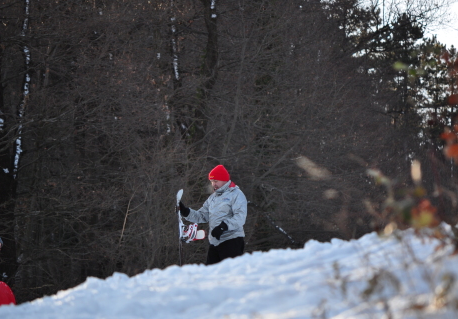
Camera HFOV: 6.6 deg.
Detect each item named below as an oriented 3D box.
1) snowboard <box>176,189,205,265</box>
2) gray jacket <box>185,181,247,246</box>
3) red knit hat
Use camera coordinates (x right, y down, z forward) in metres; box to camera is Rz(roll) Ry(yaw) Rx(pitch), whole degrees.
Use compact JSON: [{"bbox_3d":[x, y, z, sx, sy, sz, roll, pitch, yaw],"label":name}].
[{"bbox_3d":[-0.382,1.065,43.000,0.290,1.500,0.290,-3,0,0],"label":"snowboard"},{"bbox_3d":[-0.113,0.580,42.950,0.580,0.710,0.570,0,0,-33],"label":"gray jacket"},{"bbox_3d":[-0.104,0.145,42.950,0.230,0.180,0.200,0,0,-26],"label":"red knit hat"}]

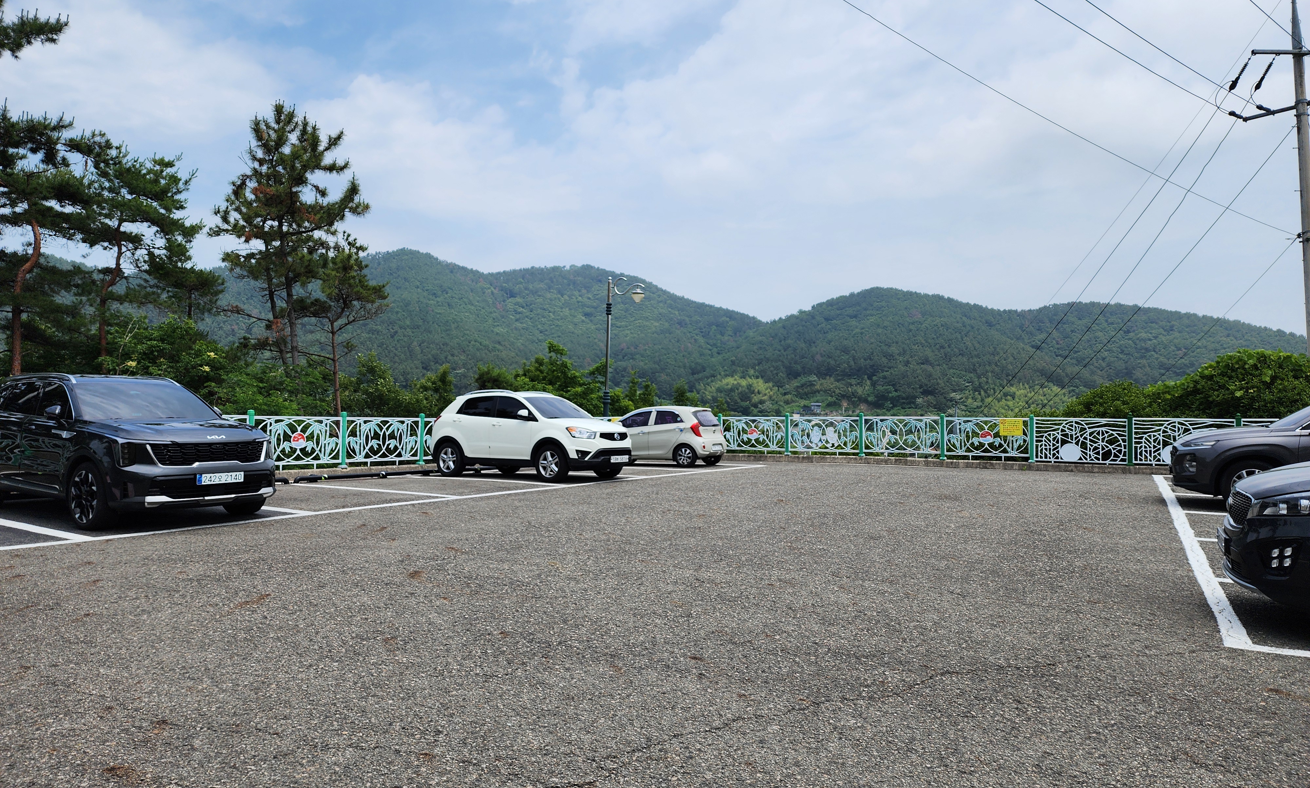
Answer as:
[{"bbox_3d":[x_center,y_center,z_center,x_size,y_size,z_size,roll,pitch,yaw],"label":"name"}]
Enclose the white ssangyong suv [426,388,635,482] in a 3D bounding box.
[{"bbox_3d":[-2.480,0.790,17.050,4.410,1.690,1.830,-1,-2,35],"label":"white ssangyong suv"}]

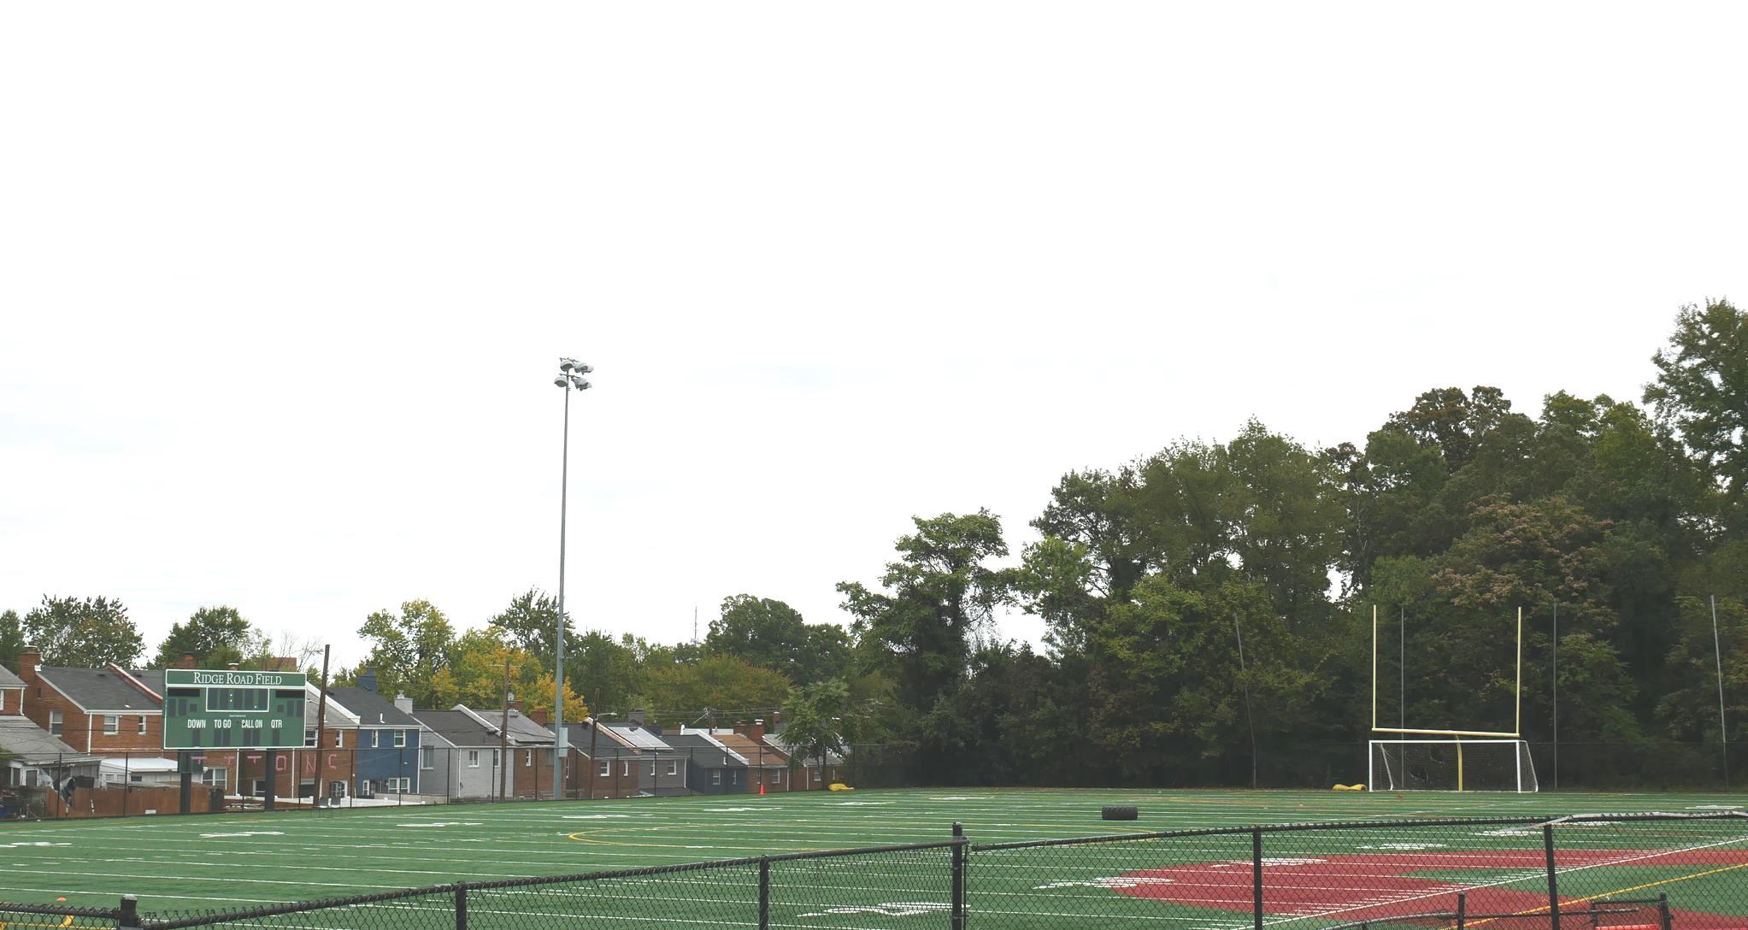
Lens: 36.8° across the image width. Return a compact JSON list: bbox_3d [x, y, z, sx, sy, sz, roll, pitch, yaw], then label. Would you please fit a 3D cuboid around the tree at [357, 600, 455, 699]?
[{"bbox_3d":[-32.113,15.245,179.414,6.840,12.010,6.640,1,-6,-10],"label":"tree"}]

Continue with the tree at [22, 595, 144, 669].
[{"bbox_3d":[-47.571,13.454,157.446,7.530,11.350,7.300,2,-6,-17],"label":"tree"}]

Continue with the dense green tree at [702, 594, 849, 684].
[{"bbox_3d":[-8.772,18.794,231.269,13.410,14.980,13.010,0,-6,-2],"label":"dense green tree"}]

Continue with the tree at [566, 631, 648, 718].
[{"bbox_3d":[-19.937,17.557,195.488,6.300,10.500,6.110,1,-6,-6],"label":"tree"}]

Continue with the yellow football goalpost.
[{"bbox_3d":[28.404,11.530,128.950,7.350,9.150,2.100,-3,-7,31],"label":"yellow football goalpost"}]

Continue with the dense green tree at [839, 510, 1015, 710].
[{"bbox_3d":[3.208,11.059,161.188,11.100,16.640,10.770,0,-6,1],"label":"dense green tree"}]

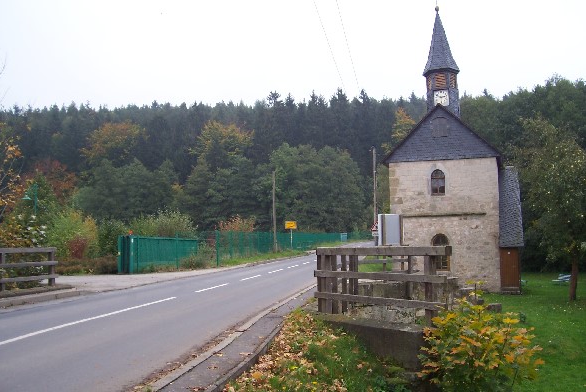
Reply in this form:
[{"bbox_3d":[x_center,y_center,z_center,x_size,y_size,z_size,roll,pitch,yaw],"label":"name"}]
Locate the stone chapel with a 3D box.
[{"bbox_3d":[8.992,-2.603,31.821,6.522,15.264,9.300,-2,-5,17],"label":"stone chapel"}]

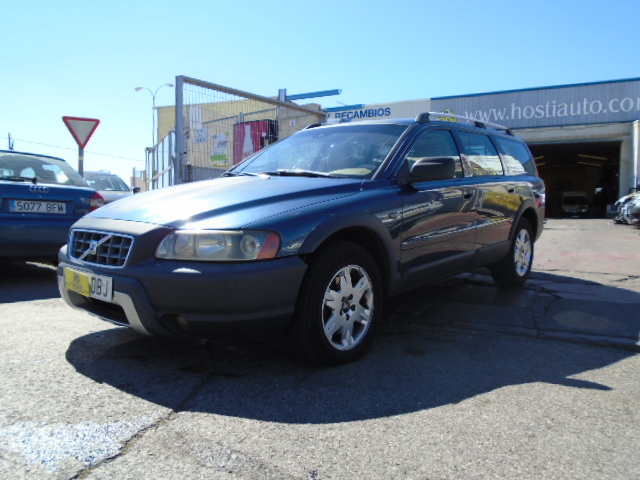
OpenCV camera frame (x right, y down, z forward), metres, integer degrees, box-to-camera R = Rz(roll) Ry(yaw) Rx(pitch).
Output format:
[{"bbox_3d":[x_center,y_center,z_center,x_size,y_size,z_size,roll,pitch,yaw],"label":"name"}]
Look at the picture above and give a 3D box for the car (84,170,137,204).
[{"bbox_3d":[-5.920,-1.053,12.500,1.760,1.450,4.350,-6,8,-44],"label":"car"}]

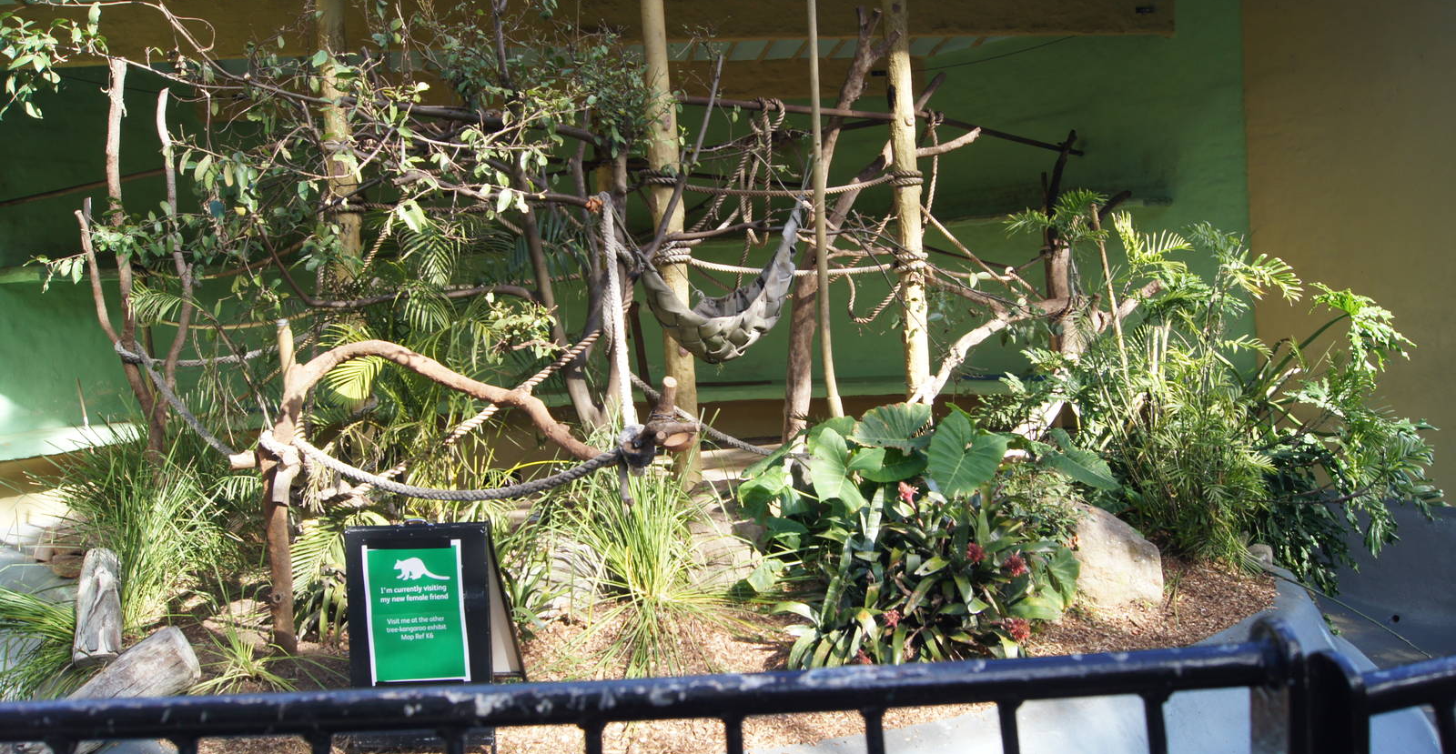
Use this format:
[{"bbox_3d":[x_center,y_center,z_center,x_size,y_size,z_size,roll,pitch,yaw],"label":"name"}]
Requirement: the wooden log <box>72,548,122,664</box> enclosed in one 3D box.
[{"bbox_3d":[-3.410,1.251,5.900,0.250,0.680,0.250,-25,-40,-1],"label":"wooden log"}]

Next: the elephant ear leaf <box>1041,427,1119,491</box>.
[{"bbox_3d":[1.968,0.461,6.100,0.430,0.310,0.320,-3,-2,-15],"label":"elephant ear leaf"}]

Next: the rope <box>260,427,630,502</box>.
[{"bbox_3d":[-1.367,0.428,5.300,1.780,0.360,0.200,-3,-2,0],"label":"rope"}]

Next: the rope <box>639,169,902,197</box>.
[{"bbox_3d":[0.301,-1.352,7.700,1.840,0.240,0.220,-3,-2,0],"label":"rope"}]

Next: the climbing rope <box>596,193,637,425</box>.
[{"bbox_3d":[-0.559,-0.341,5.500,0.130,1.160,0.140,-3,-2,0],"label":"climbing rope"}]

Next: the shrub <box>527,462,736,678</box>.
[{"bbox_3d":[-0.493,1.001,5.600,1.030,0.920,1.000,-3,-2,0],"label":"shrub"}]

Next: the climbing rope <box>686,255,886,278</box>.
[{"bbox_3d":[0.413,-0.766,7.700,1.420,0.190,0.130,-3,-2,0],"label":"climbing rope"}]

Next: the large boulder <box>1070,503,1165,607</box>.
[{"bbox_3d":[2.187,1.018,6.200,0.500,0.550,0.420,-3,-2,-10],"label":"large boulder"}]

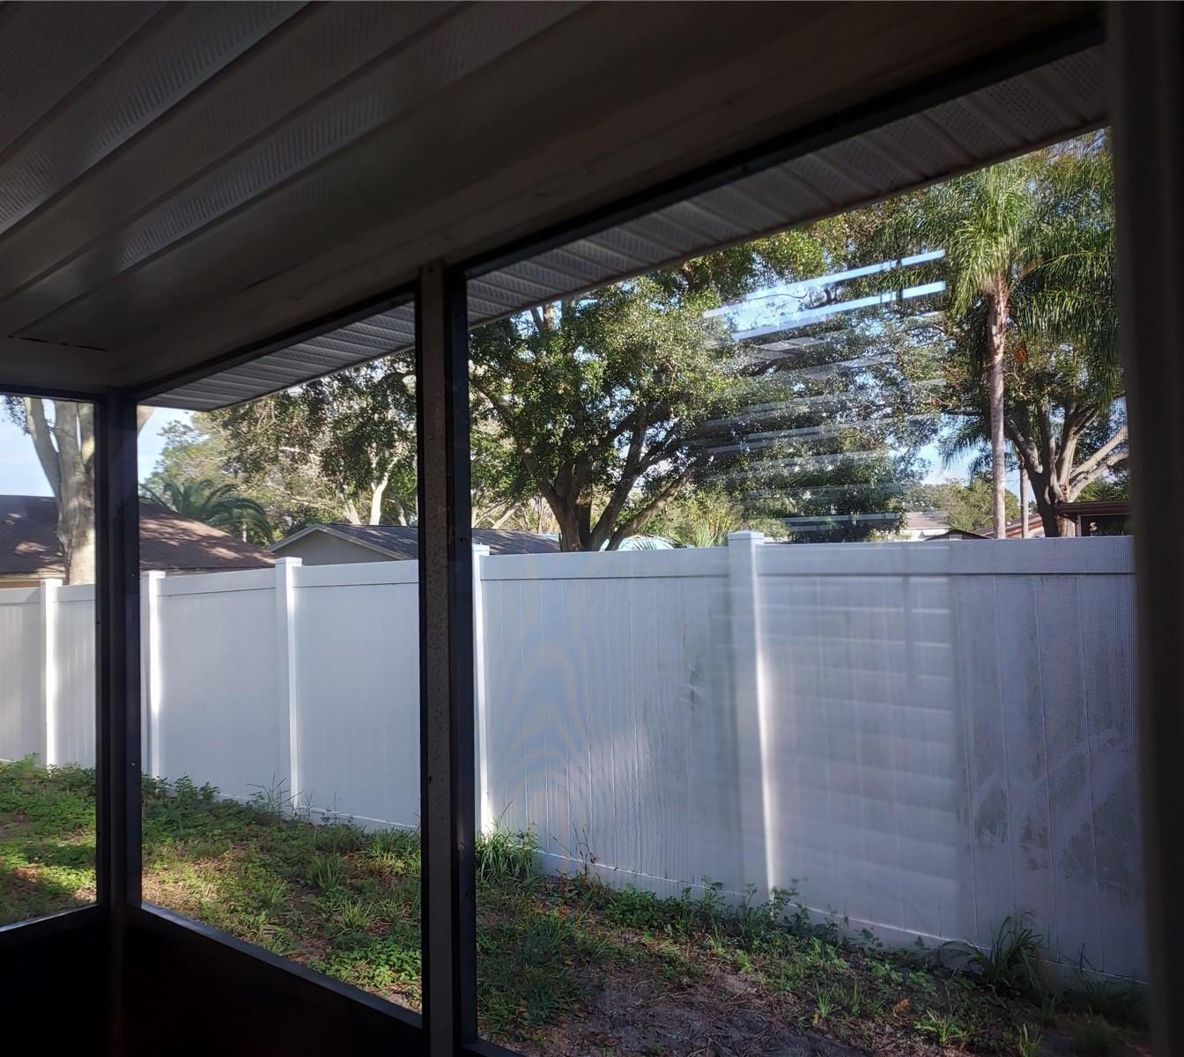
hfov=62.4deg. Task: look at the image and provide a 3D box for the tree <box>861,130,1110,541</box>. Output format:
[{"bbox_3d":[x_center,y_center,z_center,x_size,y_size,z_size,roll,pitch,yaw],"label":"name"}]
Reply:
[{"bbox_3d":[8.443,-2.830,20.500,5.300,10.300,5.200,-3,-3,23],"label":"tree"}]

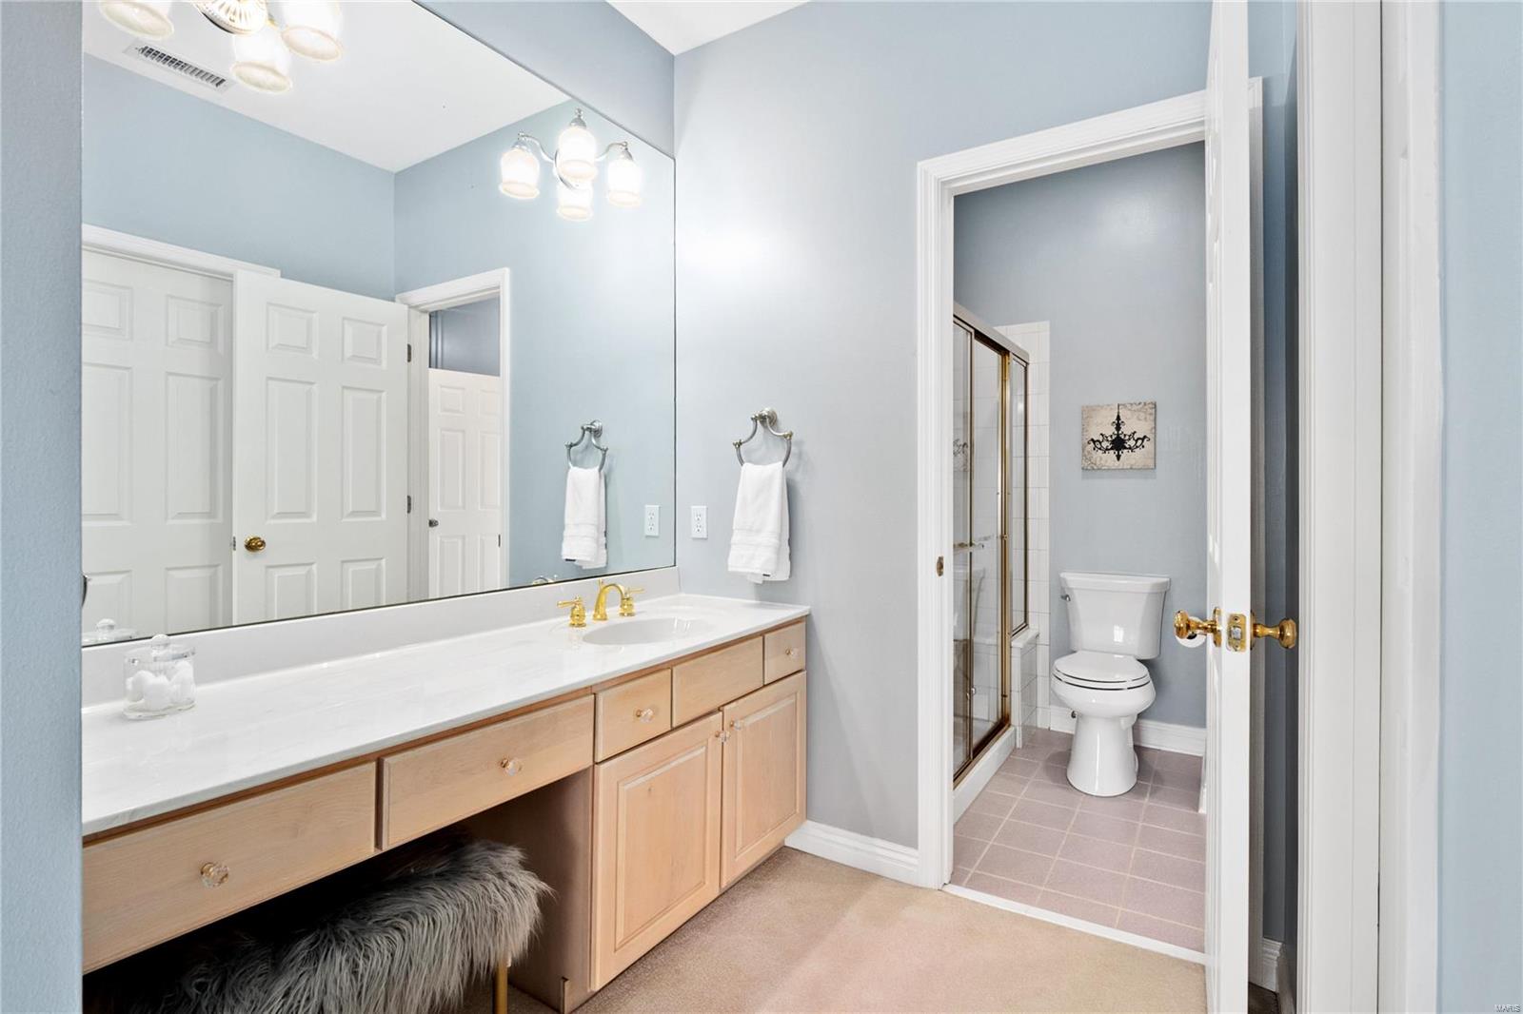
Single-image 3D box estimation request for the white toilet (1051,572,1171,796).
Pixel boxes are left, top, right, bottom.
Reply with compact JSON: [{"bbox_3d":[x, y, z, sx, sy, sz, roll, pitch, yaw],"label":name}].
[{"bbox_3d":[1.471,0.714,2.858,0.438,0.786,0.732,0,0,32],"label":"white toilet"}]

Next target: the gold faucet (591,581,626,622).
[{"bbox_3d":[-0.436,0.269,1.947,0.129,0.116,0.045,0,0,32],"label":"gold faucet"}]

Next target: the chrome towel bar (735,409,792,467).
[{"bbox_3d":[0.013,-0.228,2.201,0.204,0.184,0.080,0,0,32],"label":"chrome towel bar"}]

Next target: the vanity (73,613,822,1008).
[{"bbox_3d":[-0.551,0.732,1.552,0.543,0.762,1.792,0,0,32],"label":"vanity"}]

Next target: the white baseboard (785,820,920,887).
[{"bbox_3d":[0.270,1.056,2.093,0.448,0.105,0.018,0,0,32],"label":"white baseboard"}]

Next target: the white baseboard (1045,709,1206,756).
[{"bbox_3d":[1.685,1.045,3.166,0.657,0.115,0.018,0,0,32],"label":"white baseboard"}]

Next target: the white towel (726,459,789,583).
[{"bbox_3d":[-0.012,0.050,2.201,0.214,0.393,0.090,0,0,32],"label":"white towel"}]

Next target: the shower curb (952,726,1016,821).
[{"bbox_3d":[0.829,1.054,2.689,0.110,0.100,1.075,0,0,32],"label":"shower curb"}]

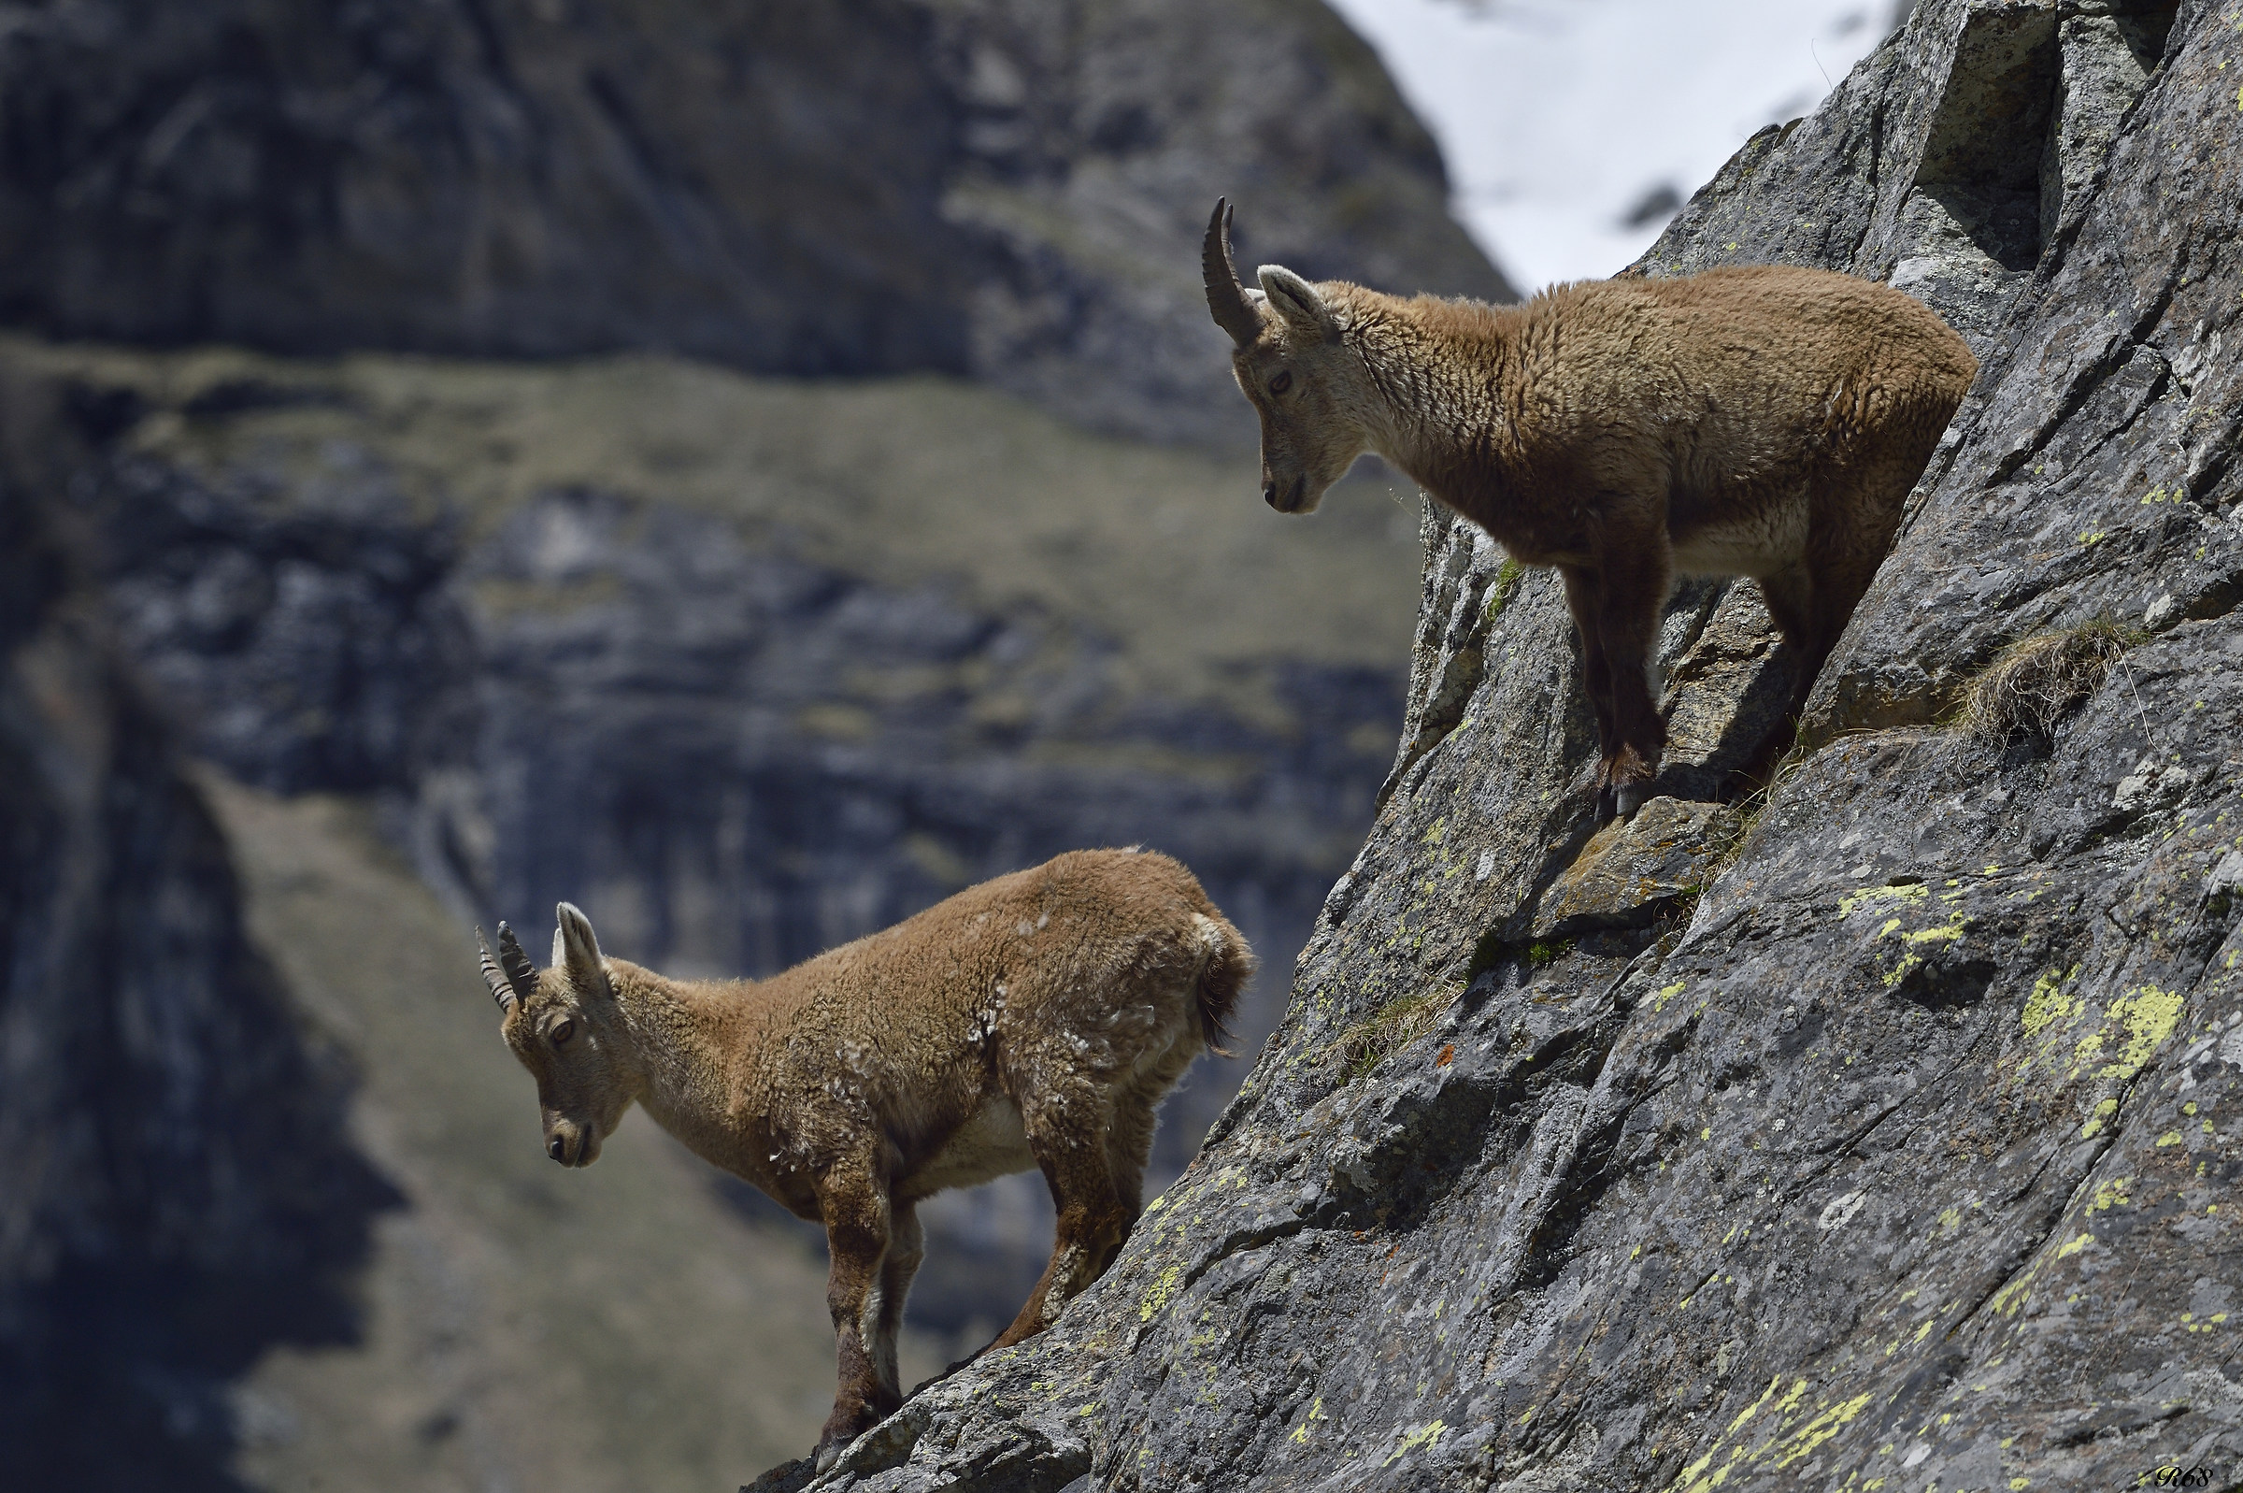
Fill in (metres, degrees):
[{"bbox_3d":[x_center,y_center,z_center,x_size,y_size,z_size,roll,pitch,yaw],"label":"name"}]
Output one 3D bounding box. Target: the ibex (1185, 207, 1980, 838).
[{"bbox_3d":[0.573,-0.290,27.600,0.950,0.765,0.290,0,0,-17],"label":"ibex"}]

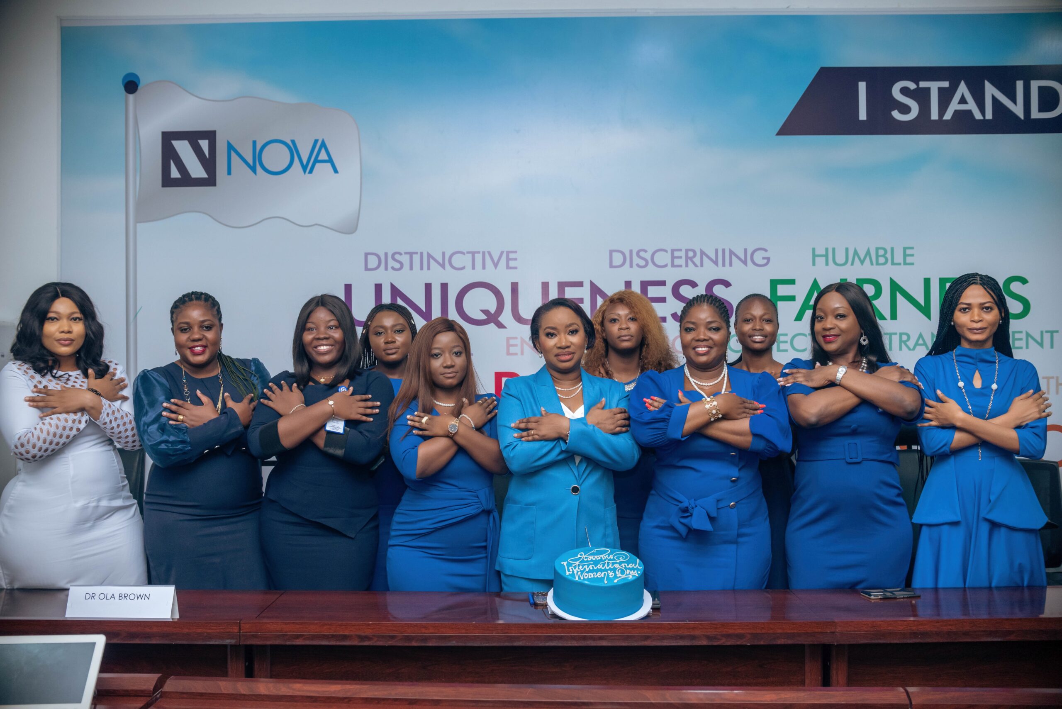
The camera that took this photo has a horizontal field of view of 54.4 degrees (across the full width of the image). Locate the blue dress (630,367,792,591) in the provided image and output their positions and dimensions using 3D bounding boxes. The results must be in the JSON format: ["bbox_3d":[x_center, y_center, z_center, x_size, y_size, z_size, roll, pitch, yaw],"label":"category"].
[{"bbox_3d":[0.576,0.502,3.318,0.490,0.927,0.330,0,1,6],"label":"blue dress"}]

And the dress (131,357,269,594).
[{"bbox_3d":[-1.047,0.491,3.318,0.450,0.949,0.330,0,1,-9],"label":"dress"}]

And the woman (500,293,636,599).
[{"bbox_3d":[0.123,0.645,3.360,0.470,1.659,0.360,0,0,-10],"label":"woman"}]

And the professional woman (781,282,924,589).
[{"bbox_3d":[1.037,0.615,3.340,0.460,1.700,0.340,0,1,7],"label":"professional woman"}]

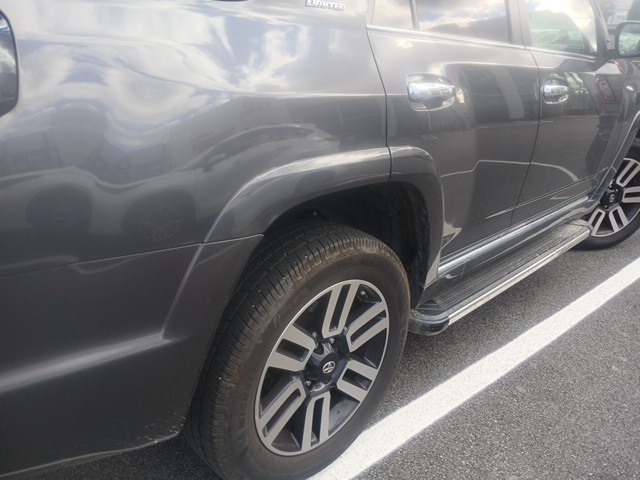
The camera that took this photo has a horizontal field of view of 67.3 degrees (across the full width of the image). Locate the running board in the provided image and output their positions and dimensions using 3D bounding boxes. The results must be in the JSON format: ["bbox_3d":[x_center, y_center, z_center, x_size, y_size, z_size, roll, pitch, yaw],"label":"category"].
[{"bbox_3d":[0.970,0.112,2.370,1.775,0.075,0.181,-18,30,-41],"label":"running board"}]

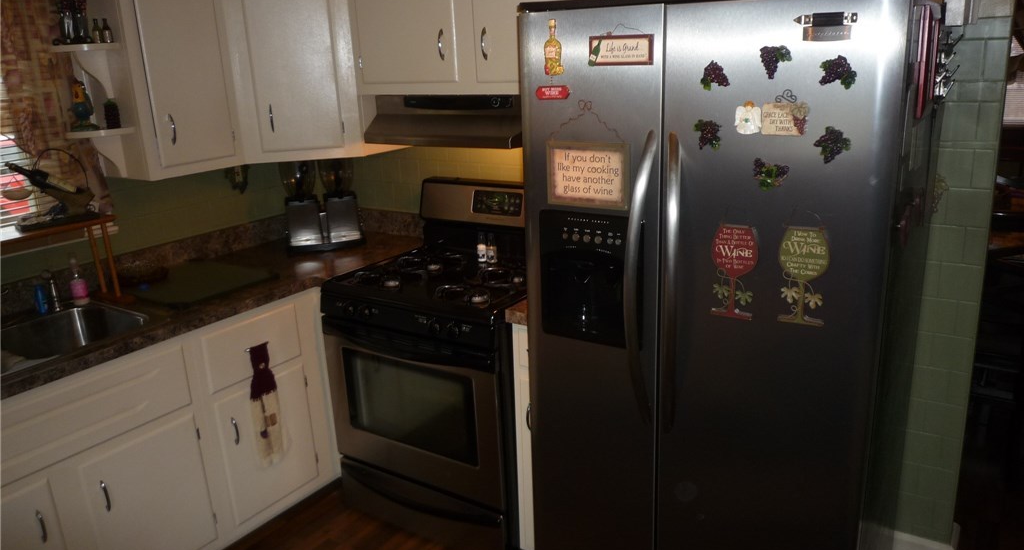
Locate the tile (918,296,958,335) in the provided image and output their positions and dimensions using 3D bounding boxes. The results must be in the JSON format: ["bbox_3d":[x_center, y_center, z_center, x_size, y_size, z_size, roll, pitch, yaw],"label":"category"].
[{"bbox_3d":[1.231,0.119,2.152,0.108,0.108,0.008,8,20,32],"label":"tile"}]

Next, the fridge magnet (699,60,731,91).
[{"bbox_3d":[0.428,-0.419,1.551,0.061,0.058,0.015,6,18,27],"label":"fridge magnet"}]

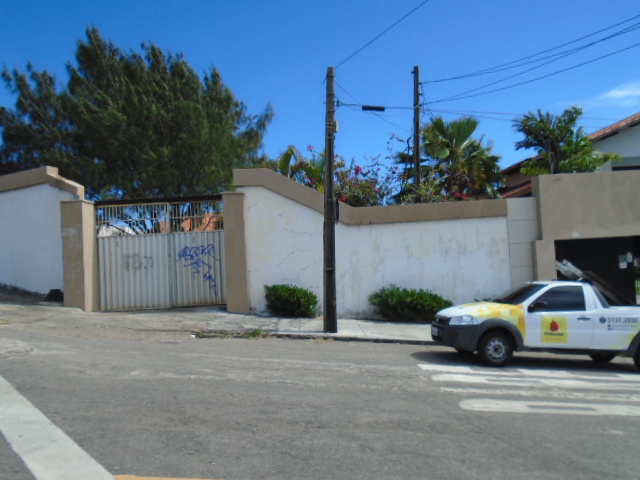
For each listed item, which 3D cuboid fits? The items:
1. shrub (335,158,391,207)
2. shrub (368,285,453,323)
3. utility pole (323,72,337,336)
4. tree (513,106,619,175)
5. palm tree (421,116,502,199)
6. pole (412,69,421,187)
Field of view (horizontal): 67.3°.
[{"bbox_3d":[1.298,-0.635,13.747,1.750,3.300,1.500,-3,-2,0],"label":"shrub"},{"bbox_3d":[2.335,1.638,12.400,2.050,0.950,1.100,-3,-2,0],"label":"shrub"},{"bbox_3d":[0.243,-0.908,10.588,0.280,5.860,0.250,0,-2,0],"label":"utility pole"},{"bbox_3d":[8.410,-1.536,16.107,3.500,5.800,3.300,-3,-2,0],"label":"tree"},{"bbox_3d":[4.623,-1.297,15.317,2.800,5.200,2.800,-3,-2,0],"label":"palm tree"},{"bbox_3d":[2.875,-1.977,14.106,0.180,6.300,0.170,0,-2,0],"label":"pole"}]

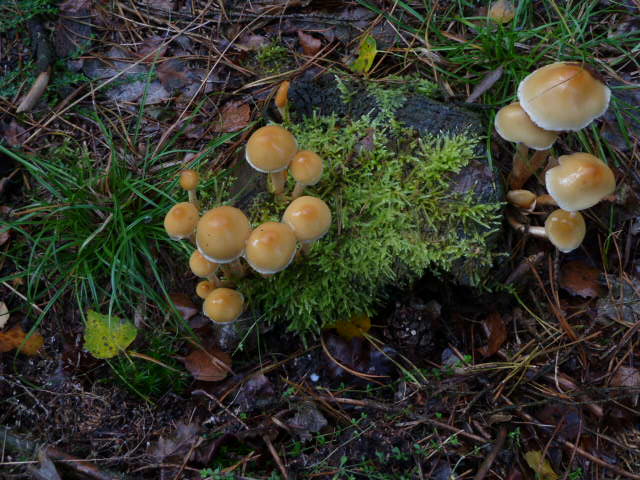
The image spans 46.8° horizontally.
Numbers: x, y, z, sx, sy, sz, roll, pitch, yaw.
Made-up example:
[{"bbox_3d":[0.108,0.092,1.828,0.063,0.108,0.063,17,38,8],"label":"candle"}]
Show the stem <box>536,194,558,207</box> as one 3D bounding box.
[{"bbox_3d":[0.176,-0.031,0.565,0.032,0.008,0.008,-10,58,39],"label":"stem"}]

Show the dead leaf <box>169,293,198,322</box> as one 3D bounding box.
[{"bbox_3d":[-0.103,0.050,0.556,0.021,0.009,0.019,0,57,0],"label":"dead leaf"}]

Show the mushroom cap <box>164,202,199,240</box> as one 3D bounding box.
[{"bbox_3d":[-0.108,-0.014,0.575,0.026,0.020,0.026,0,58,0],"label":"mushroom cap"}]

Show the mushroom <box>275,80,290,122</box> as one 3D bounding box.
[{"bbox_3d":[-0.030,-0.122,0.655,0.013,0.040,0.013,-1,41,1],"label":"mushroom"}]

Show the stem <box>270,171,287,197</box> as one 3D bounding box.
[{"bbox_3d":[-0.034,-0.045,0.590,0.009,0.037,0.009,-2,55,3],"label":"stem"}]

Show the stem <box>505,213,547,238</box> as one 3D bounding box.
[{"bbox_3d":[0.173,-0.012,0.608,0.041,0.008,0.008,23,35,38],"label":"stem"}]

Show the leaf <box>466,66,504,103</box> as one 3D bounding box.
[{"bbox_3d":[0.144,-0.137,0.649,0.010,0.007,0.043,34,63,20],"label":"leaf"}]

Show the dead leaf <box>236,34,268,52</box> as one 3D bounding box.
[{"bbox_3d":[-0.064,-0.183,0.688,0.031,0.008,0.020,0,57,0],"label":"dead leaf"}]

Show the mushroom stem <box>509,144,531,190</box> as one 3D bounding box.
[{"bbox_3d":[0.155,-0.058,0.577,0.011,0.055,0.011,2,57,-4],"label":"mushroom stem"}]

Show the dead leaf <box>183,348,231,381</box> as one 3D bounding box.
[{"bbox_3d":[-0.090,0.099,0.587,0.037,0.007,0.027,8,58,5],"label":"dead leaf"}]

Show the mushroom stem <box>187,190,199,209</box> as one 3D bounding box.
[{"bbox_3d":[-0.106,-0.034,0.626,0.006,0.027,0.006,-1,57,2],"label":"mushroom stem"}]

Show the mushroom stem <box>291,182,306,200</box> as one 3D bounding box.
[{"bbox_3d":[-0.017,-0.040,0.594,0.007,0.028,0.007,10,59,-17],"label":"mushroom stem"}]

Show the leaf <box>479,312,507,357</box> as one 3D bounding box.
[{"bbox_3d":[0.140,0.077,0.601,0.020,0.010,0.036,15,59,9],"label":"leaf"}]

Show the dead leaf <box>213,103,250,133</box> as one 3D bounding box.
[{"bbox_3d":[-0.075,-0.105,0.636,0.031,0.009,0.029,0,57,0],"label":"dead leaf"}]

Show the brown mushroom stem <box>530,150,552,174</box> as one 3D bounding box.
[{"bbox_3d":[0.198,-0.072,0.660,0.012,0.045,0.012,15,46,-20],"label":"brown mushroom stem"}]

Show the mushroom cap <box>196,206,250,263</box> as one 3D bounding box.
[{"bbox_3d":[-0.072,-0.005,0.553,0.040,0.025,0.040,2,58,-2],"label":"mushroom cap"}]

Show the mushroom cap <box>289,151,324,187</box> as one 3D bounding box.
[{"bbox_3d":[-0.009,-0.056,0.543,0.025,0.017,0.025,0,57,0],"label":"mushroom cap"}]

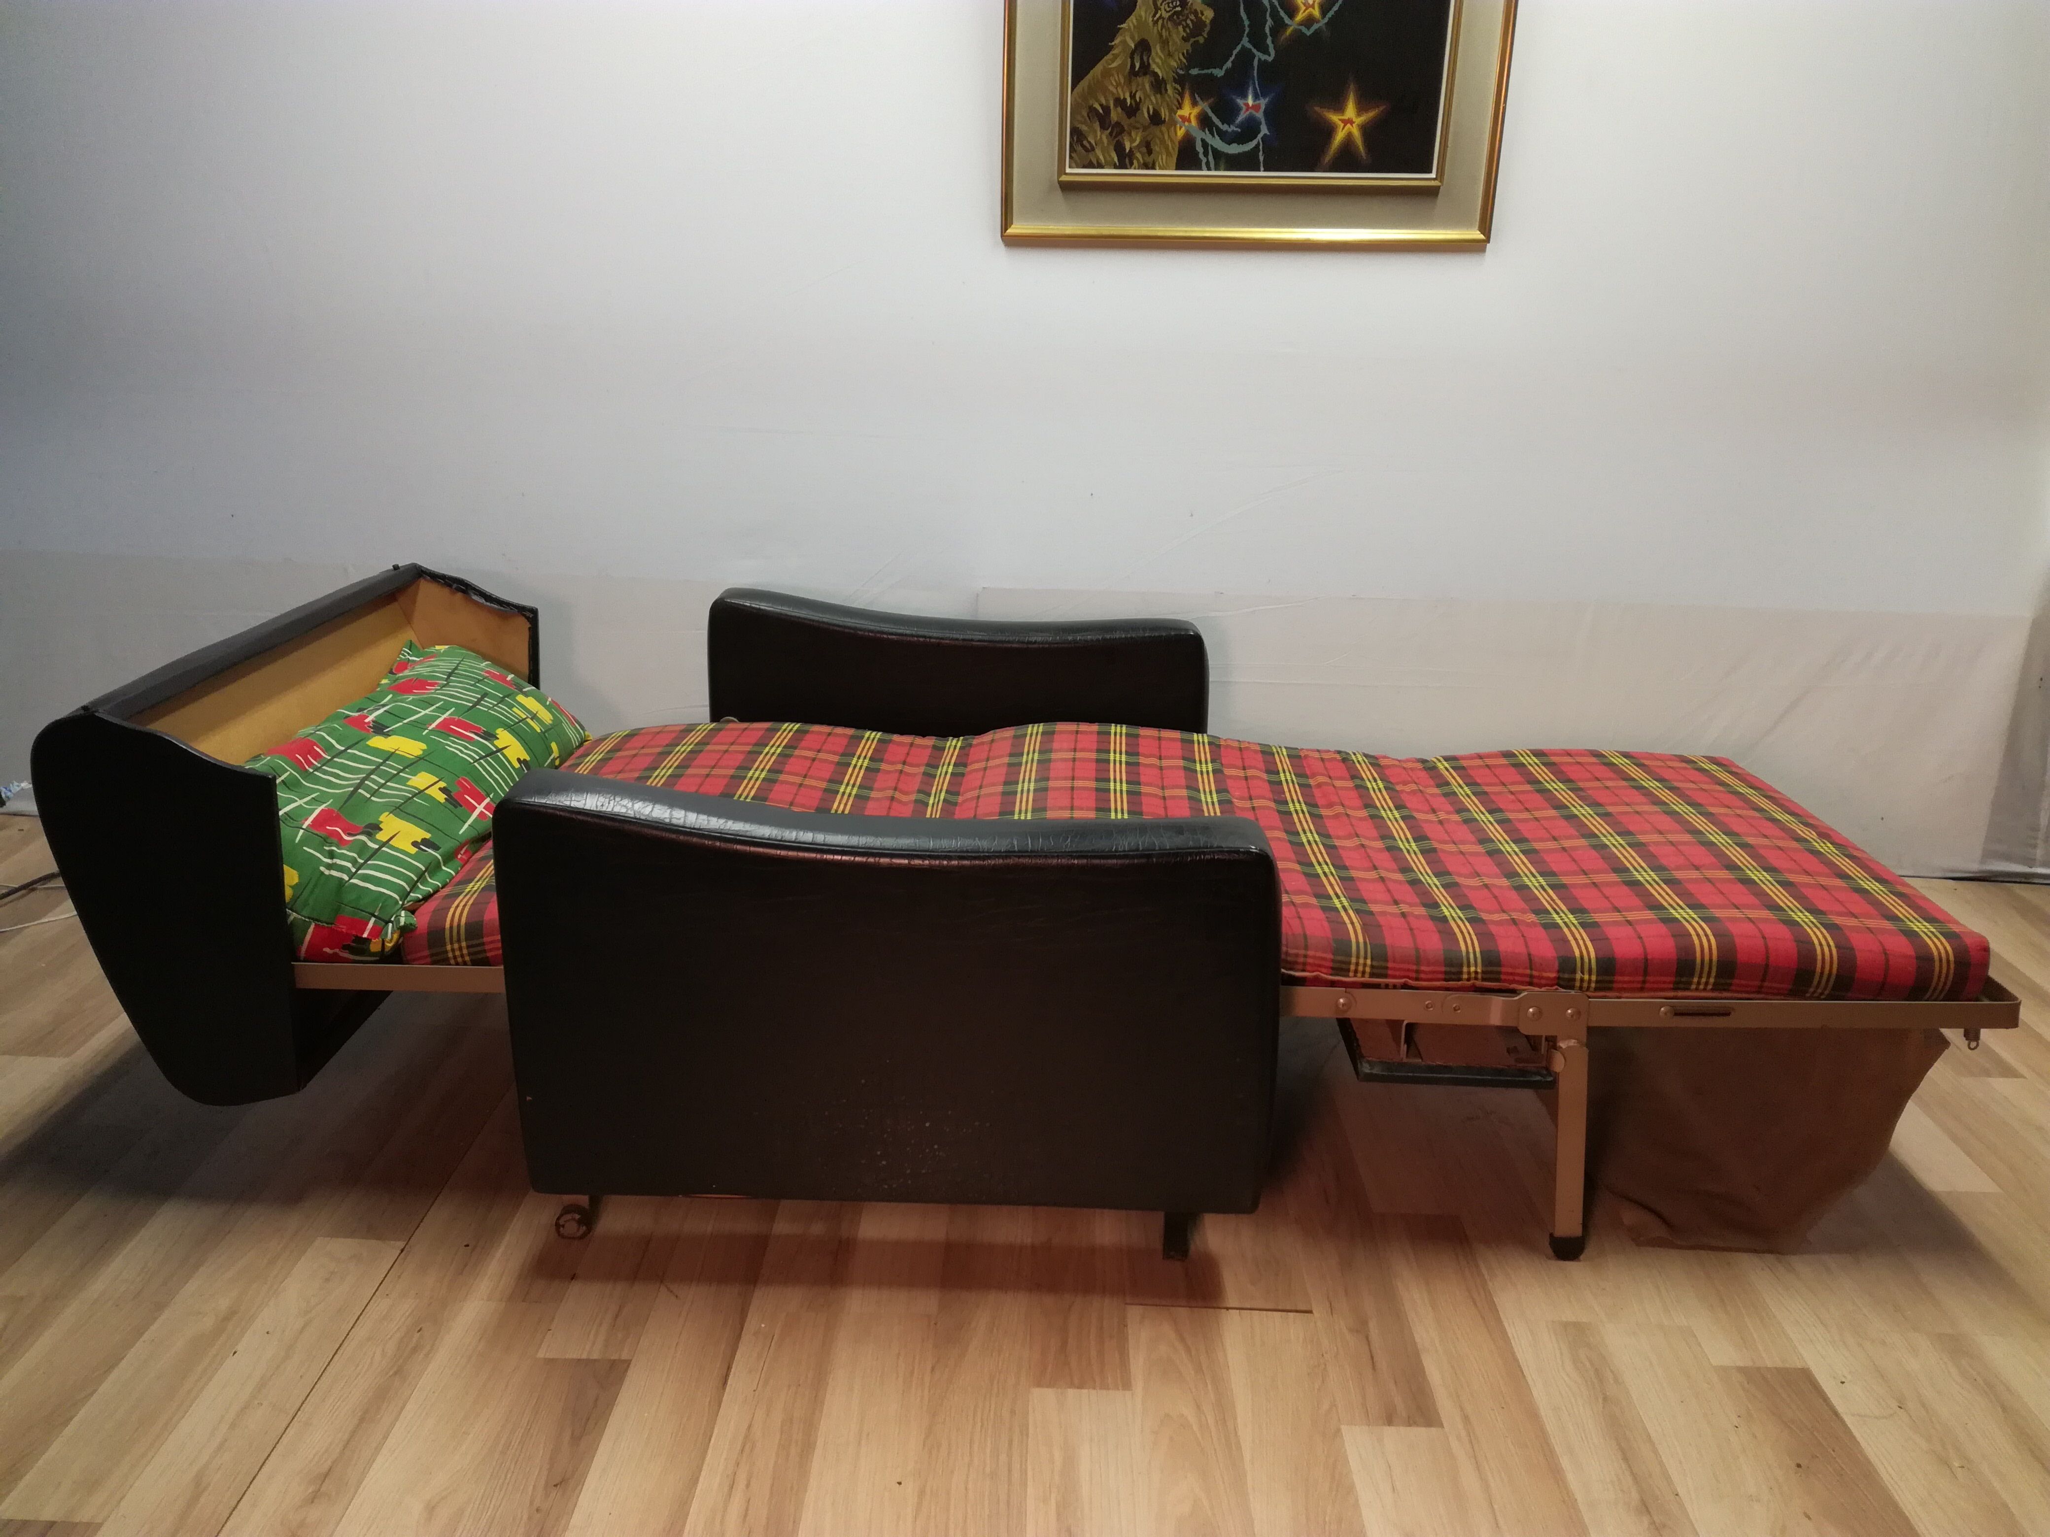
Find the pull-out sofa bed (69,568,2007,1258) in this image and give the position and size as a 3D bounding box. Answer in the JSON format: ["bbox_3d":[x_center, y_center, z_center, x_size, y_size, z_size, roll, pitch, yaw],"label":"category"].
[{"bbox_3d":[0.009,0.097,2.109,2.047,0.579,1.061,1,17,2],"label":"pull-out sofa bed"}]

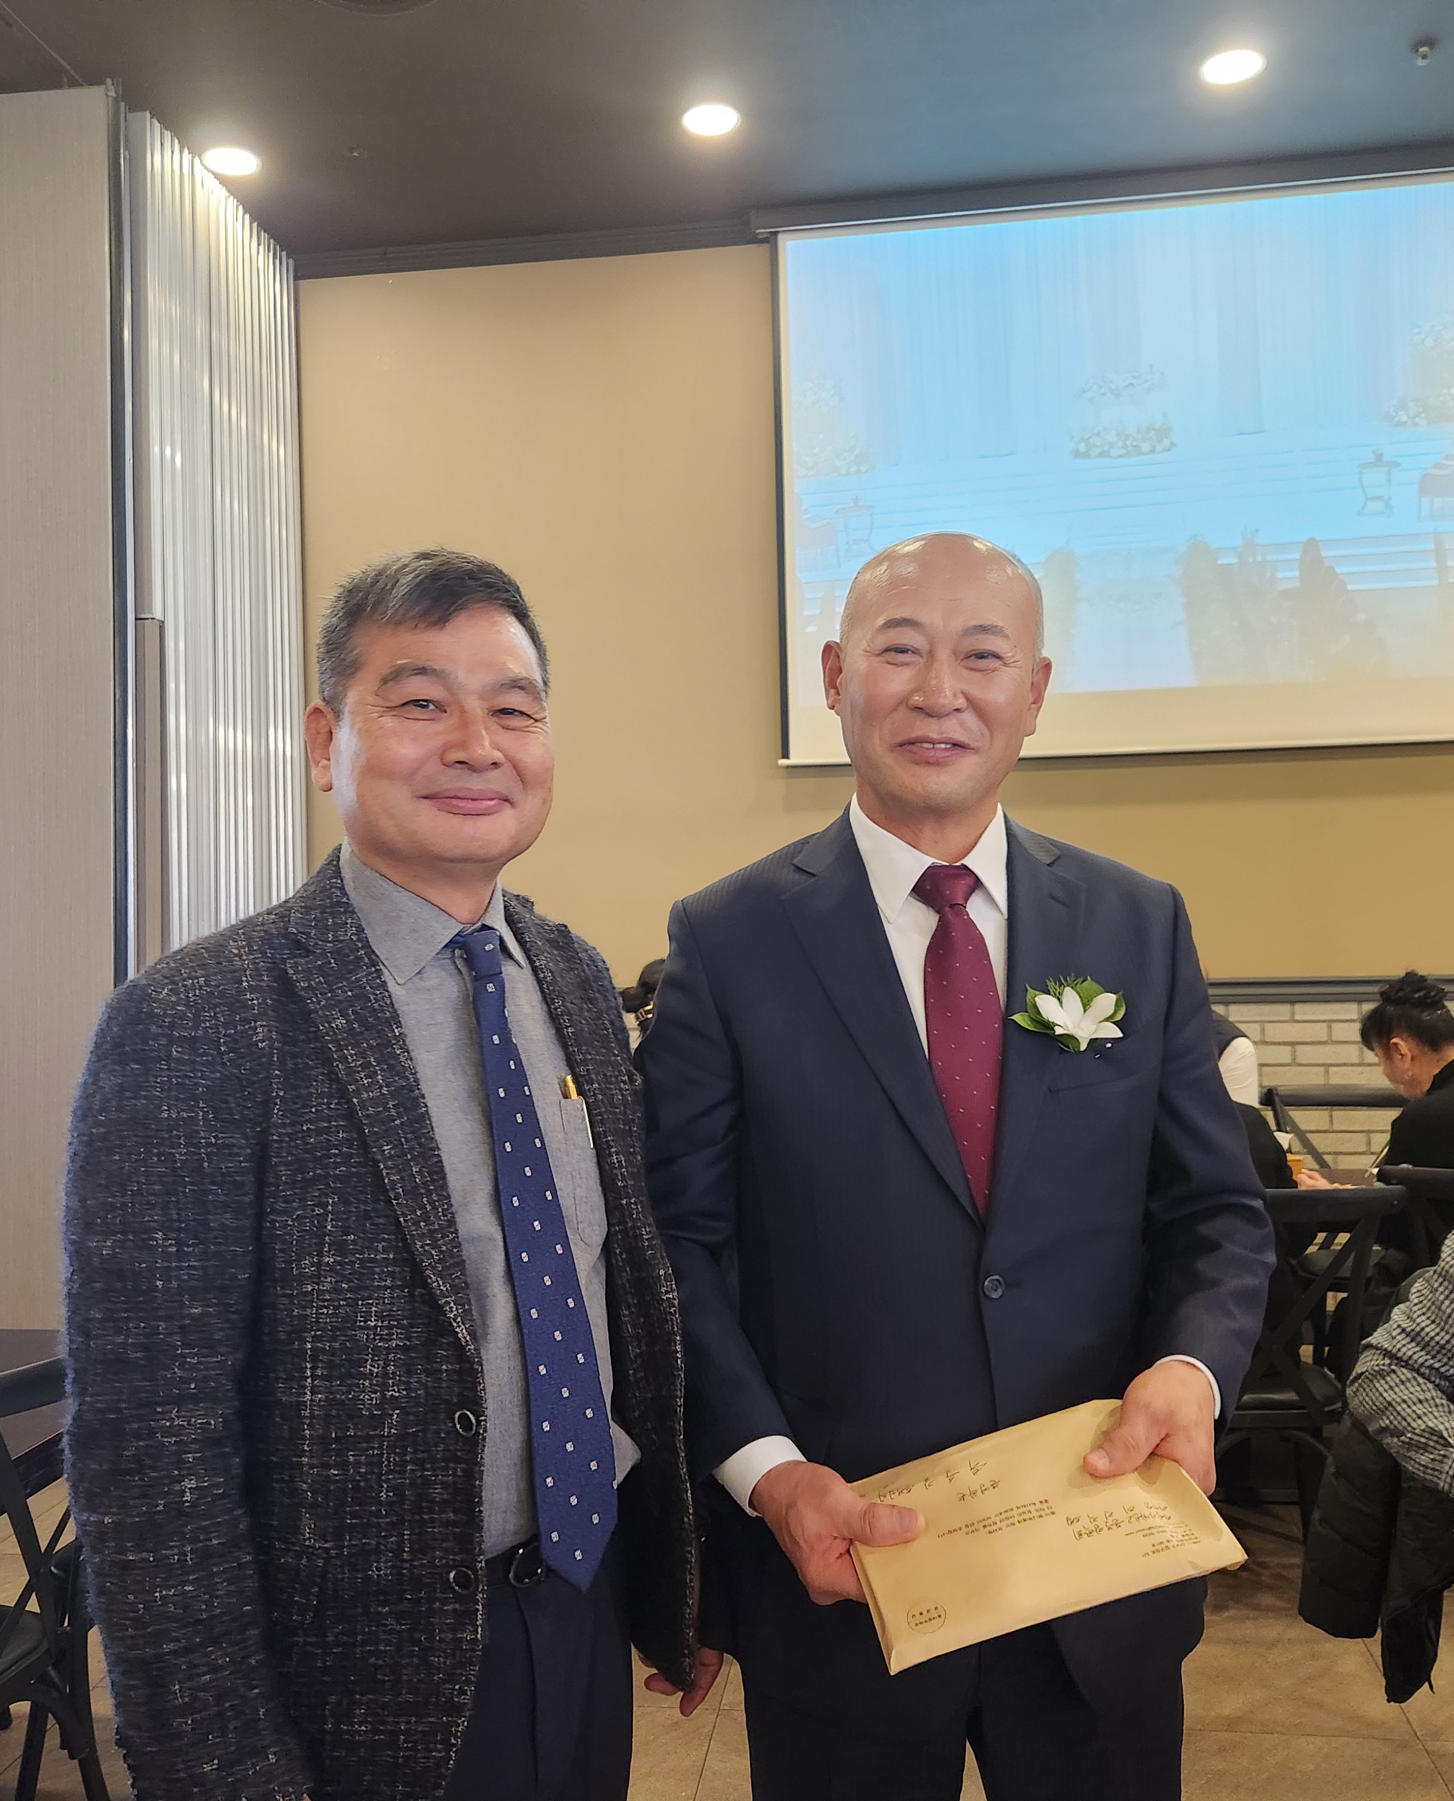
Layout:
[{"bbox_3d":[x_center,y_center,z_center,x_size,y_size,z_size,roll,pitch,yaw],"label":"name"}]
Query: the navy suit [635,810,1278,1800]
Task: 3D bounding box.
[{"bbox_3d":[0.199,0.657,1.345,0.540,1.480,0.360,-1,0,0],"label":"navy suit"}]

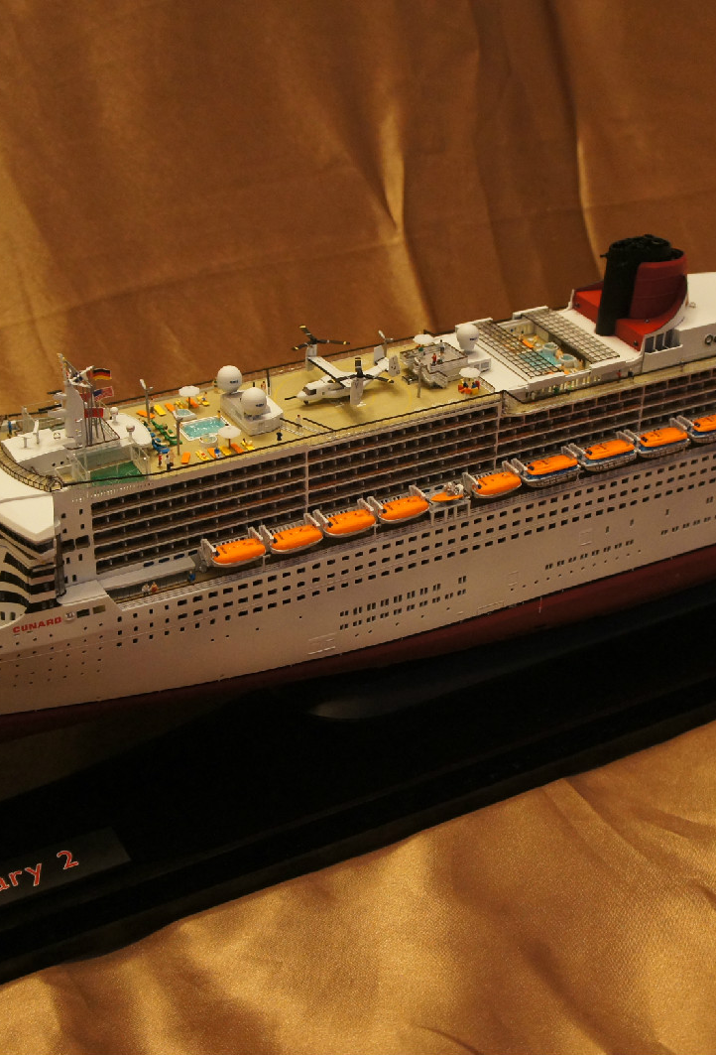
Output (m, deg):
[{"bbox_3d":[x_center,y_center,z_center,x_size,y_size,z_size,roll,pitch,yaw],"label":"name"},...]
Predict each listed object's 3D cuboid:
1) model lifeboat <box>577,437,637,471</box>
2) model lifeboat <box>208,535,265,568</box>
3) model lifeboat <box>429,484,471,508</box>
[{"bbox_3d":[0.124,-0.036,0.724,0.033,0.011,0.013,-15,36,-24],"label":"model lifeboat"},{"bbox_3d":[-0.051,0.011,0.619,0.025,0.009,0.011,-15,35,-24],"label":"model lifeboat"},{"bbox_3d":[0.042,-0.015,0.657,0.019,0.007,0.007,-15,35,-24],"label":"model lifeboat"}]

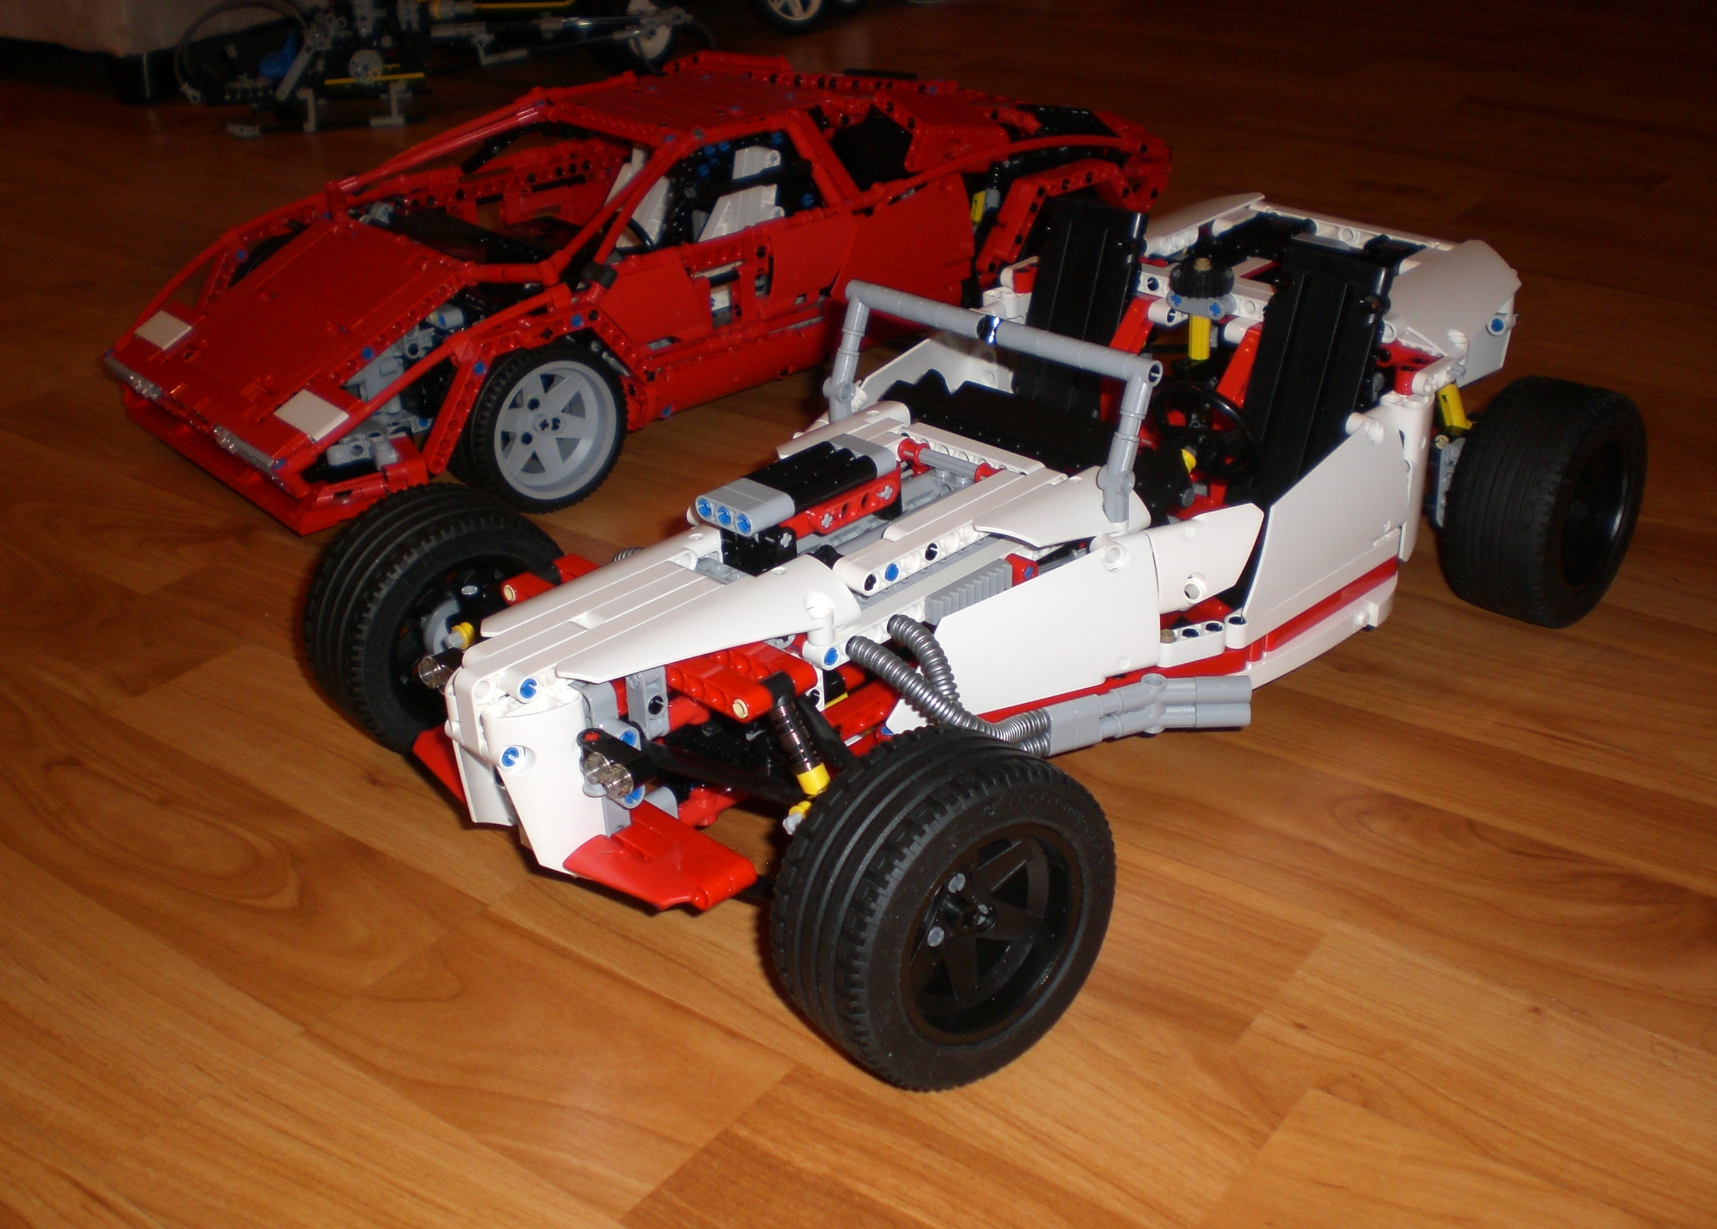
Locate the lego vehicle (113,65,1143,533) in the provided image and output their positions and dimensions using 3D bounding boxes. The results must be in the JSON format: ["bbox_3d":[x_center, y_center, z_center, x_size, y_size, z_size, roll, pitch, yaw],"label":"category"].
[{"bbox_3d":[-0.090,-0.178,0.873,0.463,0.123,0.248,-22,34,-34],"label":"lego vehicle"}]

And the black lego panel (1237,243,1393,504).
[{"bbox_3d":[0.146,-0.071,0.611,0.039,0.089,0.010,24,20,39],"label":"black lego panel"}]

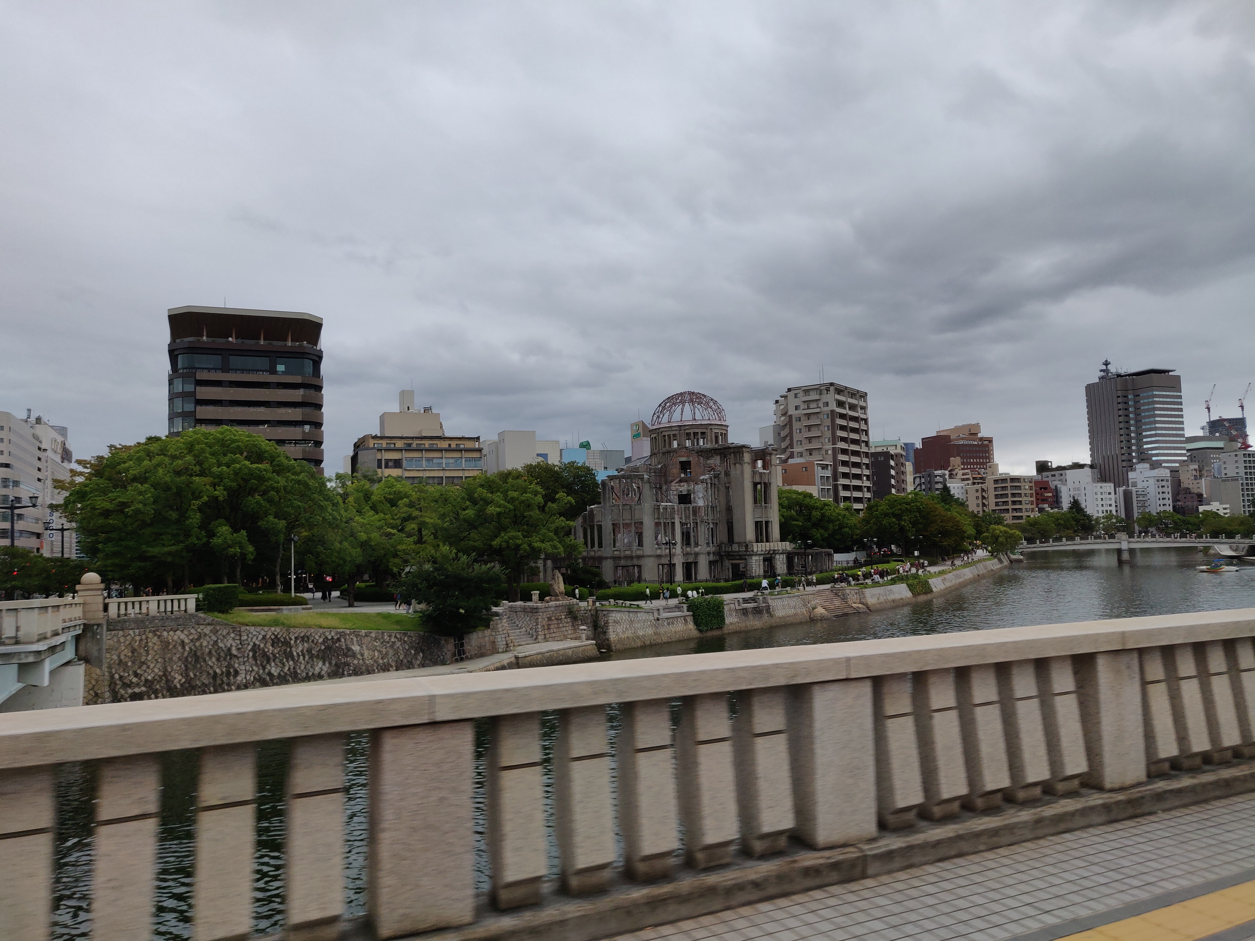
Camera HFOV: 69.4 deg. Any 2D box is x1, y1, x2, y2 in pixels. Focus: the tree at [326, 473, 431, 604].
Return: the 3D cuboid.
[{"bbox_3d":[-25.418,7.163,93.033,10.300,13.300,10.000,-1,-4,-15],"label":"tree"}]

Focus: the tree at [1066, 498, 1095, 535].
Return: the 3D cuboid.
[{"bbox_3d":[157.235,16.781,315.058,9.800,14.600,9.500,-4,-5,26],"label":"tree"}]

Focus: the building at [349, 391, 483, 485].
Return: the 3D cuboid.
[{"bbox_3d":[-43.831,2.938,185.204,24.000,38.200,20.000,0,-5,-21],"label":"building"}]

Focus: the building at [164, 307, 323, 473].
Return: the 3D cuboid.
[{"bbox_3d":[-78.959,-3.182,186.562,27.000,51.500,33.000,0,-5,-24],"label":"building"}]

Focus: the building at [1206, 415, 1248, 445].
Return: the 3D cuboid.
[{"bbox_3d":[809.224,-2.672,1213.750,33.000,140.000,28.000,0,-4,-22],"label":"building"}]

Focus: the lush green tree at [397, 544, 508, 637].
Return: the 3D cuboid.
[{"bbox_3d":[-13.039,8.808,68.254,7.700,6.800,7.200,-1,-4,-11],"label":"lush green tree"}]

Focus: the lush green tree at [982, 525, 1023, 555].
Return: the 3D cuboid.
[{"bbox_3d":[82.666,15.385,199.739,7.800,6.800,7.400,-2,-4,0],"label":"lush green tree"}]

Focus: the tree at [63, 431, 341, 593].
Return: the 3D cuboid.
[{"bbox_3d":[-47.349,4.960,100.045,26.000,18.800,22.000,-1,-5,-20],"label":"tree"}]

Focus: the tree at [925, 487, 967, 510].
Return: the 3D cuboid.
[{"bbox_3d":[70.333,11.131,199.535,10.000,15.000,10.000,-4,-5,18],"label":"tree"}]

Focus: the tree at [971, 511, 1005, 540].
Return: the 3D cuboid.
[{"bbox_3d":[88.315,14.908,221.880,7.600,10.400,7.600,-2,-4,0],"label":"tree"}]

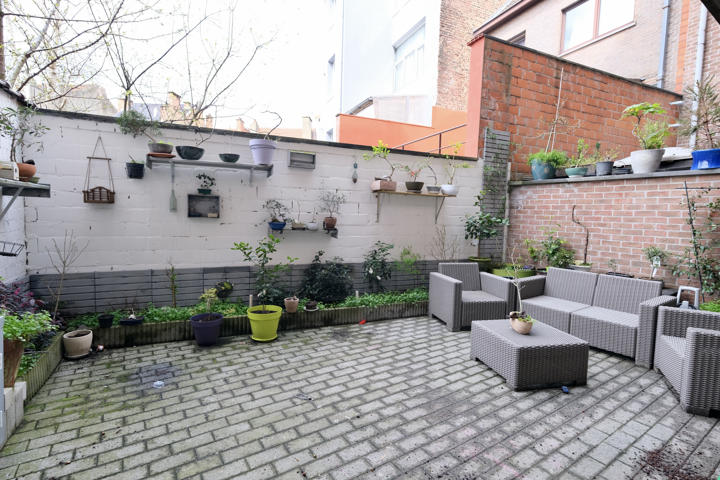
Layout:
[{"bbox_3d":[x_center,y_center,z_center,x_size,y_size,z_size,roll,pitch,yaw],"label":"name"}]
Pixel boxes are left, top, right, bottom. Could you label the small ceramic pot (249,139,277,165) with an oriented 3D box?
[{"bbox_3d":[-1.112,-1.000,3.888,0.304,0.238,0.304,0,4,-23],"label":"small ceramic pot"}]

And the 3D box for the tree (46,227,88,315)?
[{"bbox_3d":[-2.752,0.325,3.199,0.260,0.790,0.250,0,4,-23],"label":"tree"}]

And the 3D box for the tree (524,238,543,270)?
[{"bbox_3d":[2.385,0.199,4.673,0.240,0.430,0.220,0,4,-23],"label":"tree"}]

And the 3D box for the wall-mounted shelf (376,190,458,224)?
[{"bbox_3d":[0.776,-0.441,4.766,1.210,0.430,0.240,0,4,-22],"label":"wall-mounted shelf"}]

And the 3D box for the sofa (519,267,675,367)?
[{"bbox_3d":[2.581,0.789,3.890,0.670,0.740,1.395,-1,4,-35],"label":"sofa"}]

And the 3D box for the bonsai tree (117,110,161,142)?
[{"bbox_3d":[-2.215,-1.136,3.404,0.370,0.315,0.310,0,4,-23],"label":"bonsai tree"}]

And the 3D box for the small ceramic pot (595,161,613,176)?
[{"bbox_3d":[3.231,-0.934,4.488,0.195,0.185,0.195,-2,5,-40],"label":"small ceramic pot"}]

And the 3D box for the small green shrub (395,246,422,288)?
[{"bbox_3d":[0.677,0.398,4.744,0.350,0.580,0.320,2,3,0],"label":"small green shrub"}]

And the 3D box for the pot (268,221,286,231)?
[{"bbox_3d":[-0.975,-0.162,4.032,0.195,0.095,0.170,0,4,-22],"label":"pot"}]

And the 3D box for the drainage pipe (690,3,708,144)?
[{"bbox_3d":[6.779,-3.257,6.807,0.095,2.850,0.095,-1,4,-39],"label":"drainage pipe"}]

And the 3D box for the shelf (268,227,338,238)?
[{"bbox_3d":[-0.690,-0.083,4.194,0.830,0.105,0.190,0,4,-23],"label":"shelf"}]

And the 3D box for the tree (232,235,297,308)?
[{"bbox_3d":[-1.021,0.342,3.635,0.640,0.800,0.560,0,4,-23],"label":"tree"}]

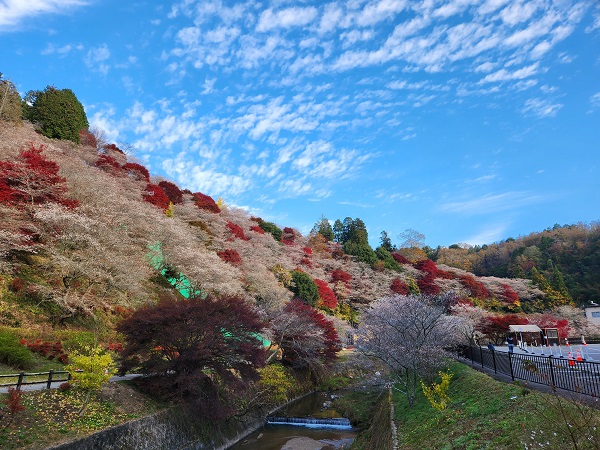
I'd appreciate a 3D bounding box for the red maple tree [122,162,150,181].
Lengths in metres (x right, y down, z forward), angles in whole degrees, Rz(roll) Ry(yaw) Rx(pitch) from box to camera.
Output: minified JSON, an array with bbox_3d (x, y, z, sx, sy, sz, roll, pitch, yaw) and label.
[{"bbox_3d":[-34.040,-11.140,83.000,5.540,3.860,5.260,0,-16,0],"label":"red maple tree"}]

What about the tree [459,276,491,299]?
[{"bbox_3d":[41.140,14.500,94.000,7.170,5.830,6.810,0,-16,0],"label":"tree"}]

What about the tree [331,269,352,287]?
[{"bbox_3d":[10.620,13.430,102.000,5.350,4.740,5.080,0,-16,0],"label":"tree"}]

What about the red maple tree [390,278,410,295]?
[{"bbox_3d":[26.470,16.200,105.000,5.000,4.340,4.750,0,-16,0],"label":"red maple tree"}]

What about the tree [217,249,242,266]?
[{"bbox_3d":[-14.150,6.520,80.000,4.960,3.720,4.710,0,-16,0],"label":"tree"}]

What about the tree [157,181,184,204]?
[{"bbox_3d":[-27.280,-6.850,84.000,4.800,5.210,4.560,0,-16,0],"label":"tree"}]

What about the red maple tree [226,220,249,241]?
[{"bbox_3d":[-13.480,1.190,86.000,4.510,4.440,4.280,0,-16,0],"label":"red maple tree"}]

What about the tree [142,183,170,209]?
[{"bbox_3d":[-28.790,-5.720,80.000,5.340,5.790,5.070,0,-16,0],"label":"tree"}]

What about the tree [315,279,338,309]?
[{"bbox_3d":[5.720,14.780,86.000,4.920,6.670,4.670,0,-16,0],"label":"tree"}]

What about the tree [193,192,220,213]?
[{"bbox_3d":[-20.170,-4.850,86.000,5.740,4.440,5.450,0,-16,0],"label":"tree"}]

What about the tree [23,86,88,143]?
[{"bbox_3d":[-46.610,-21.060,76.000,11.950,10.990,11.350,0,-16,0],"label":"tree"}]

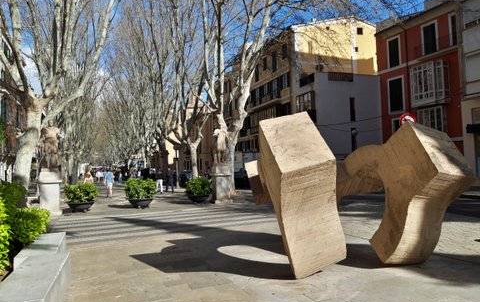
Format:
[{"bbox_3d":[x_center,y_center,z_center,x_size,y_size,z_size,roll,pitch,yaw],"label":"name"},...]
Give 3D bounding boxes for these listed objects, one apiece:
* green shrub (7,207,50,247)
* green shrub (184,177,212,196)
[{"bbox_3d":[-3.773,1.358,6.400,0.700,0.640,0.780,-1,-2,-21],"label":"green shrub"},{"bbox_3d":[-1.878,1.620,16.316,1.150,0.780,1.150,-1,-2,-21],"label":"green shrub"}]

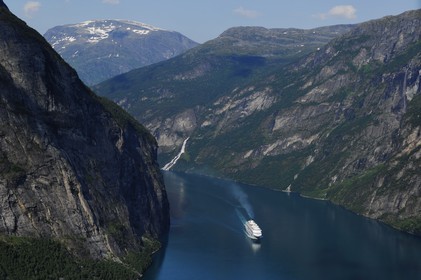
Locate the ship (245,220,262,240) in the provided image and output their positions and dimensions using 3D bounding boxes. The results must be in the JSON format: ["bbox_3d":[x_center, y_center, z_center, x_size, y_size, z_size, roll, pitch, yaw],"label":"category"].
[{"bbox_3d":[158.840,326.110,2882.470,31.000,36.000,216.000,0,5,-5],"label":"ship"}]

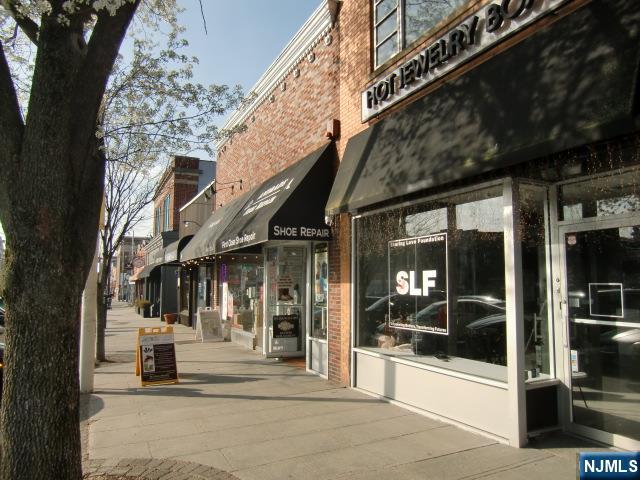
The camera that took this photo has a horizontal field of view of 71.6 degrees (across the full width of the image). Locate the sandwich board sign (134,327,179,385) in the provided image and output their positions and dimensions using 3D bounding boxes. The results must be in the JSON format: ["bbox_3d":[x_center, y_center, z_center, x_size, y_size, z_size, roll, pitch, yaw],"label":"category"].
[{"bbox_3d":[-2.858,1.997,7.824,0.600,0.920,0.880,4,-7,-27],"label":"sandwich board sign"}]

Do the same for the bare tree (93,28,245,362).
[{"bbox_3d":[-4.152,-1.258,10.313,4.800,7.900,4.600,4,-7,-27],"label":"bare tree"}]

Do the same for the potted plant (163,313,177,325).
[{"bbox_3d":[-6.519,3.445,19.367,0.570,0.470,0.570,4,-7,-27],"label":"potted plant"}]

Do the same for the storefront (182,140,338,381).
[{"bbox_3d":[-2.051,0.650,11.227,1.450,4.360,7.900,4,-7,-27],"label":"storefront"}]

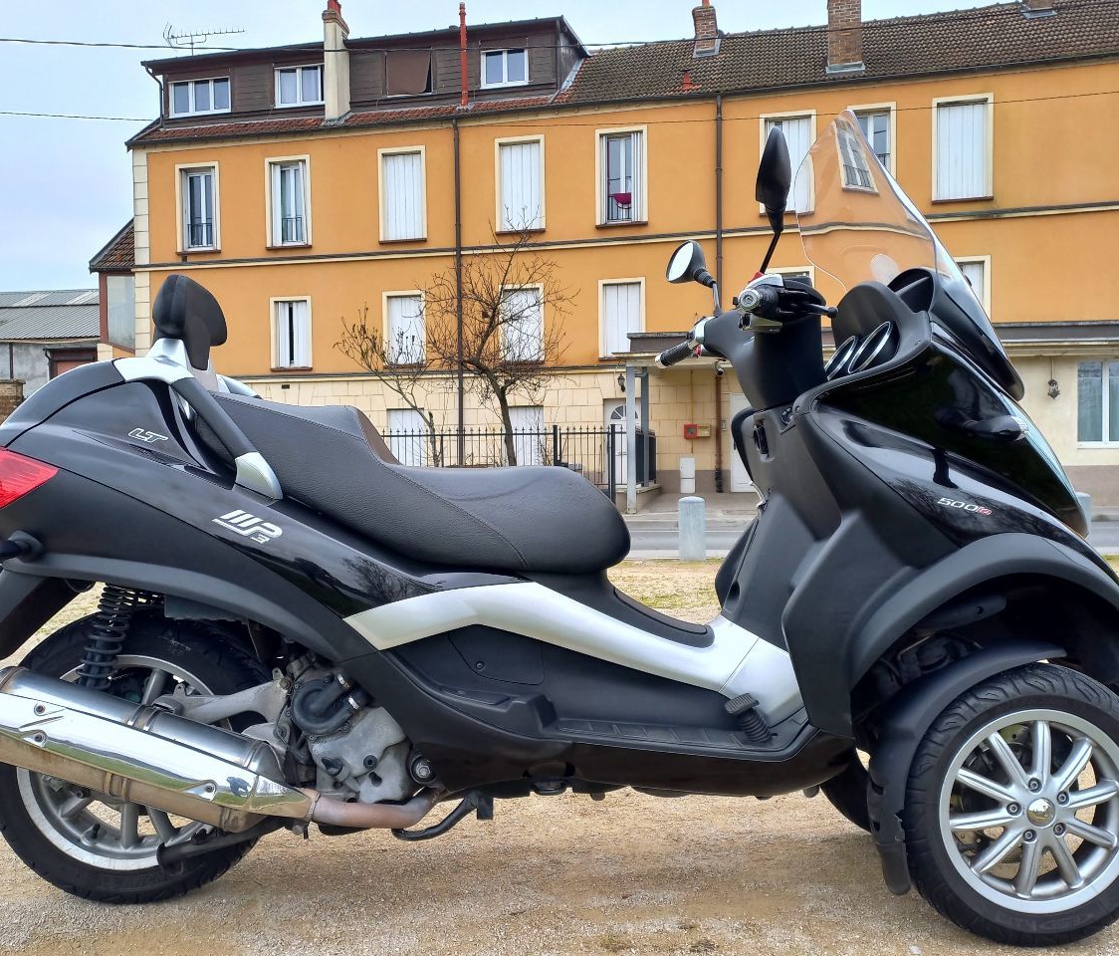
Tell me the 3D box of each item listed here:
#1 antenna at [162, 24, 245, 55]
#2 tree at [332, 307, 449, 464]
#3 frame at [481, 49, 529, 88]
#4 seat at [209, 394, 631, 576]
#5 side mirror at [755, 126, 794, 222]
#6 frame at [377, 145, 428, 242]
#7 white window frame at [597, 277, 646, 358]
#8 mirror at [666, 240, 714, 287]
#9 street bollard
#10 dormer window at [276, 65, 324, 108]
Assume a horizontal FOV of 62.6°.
[{"bbox_3d":[-9.127,-11.246,23.600,2.150,0.750,0.500,0,2,11],"label":"antenna"},{"bbox_3d":[-3.043,-1.310,16.500,2.000,3.650,1.800,0,2,12],"label":"tree"},{"bbox_3d":[-1.254,-9.398,21.156,1.086,0.881,0.150,0,2,12],"label":"frame"},{"bbox_3d":[-0.253,0.008,1.700,0.765,0.310,0.360,-1,2,-2],"label":"seat"},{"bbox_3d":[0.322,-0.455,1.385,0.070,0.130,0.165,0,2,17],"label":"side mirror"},{"bbox_3d":[-3.587,-6.509,21.120,1.182,2.160,0.180,0,2,12],"label":"frame"},{"bbox_3d":[1.374,-3.494,20.180,1.064,1.768,0.180,0,2,12],"label":"white window frame"},{"bbox_3d":[0.299,-0.494,2.120,0.072,0.100,0.130,-1,2,-20],"label":"mirror"},{"bbox_3d":[1.098,0.419,7.600,0.212,0.530,0.212,-1,2,0],"label":"street bollard"},{"bbox_3d":[-6.227,-9.371,22.105,1.220,0.925,0.150,0,2,12],"label":"dormer window"}]

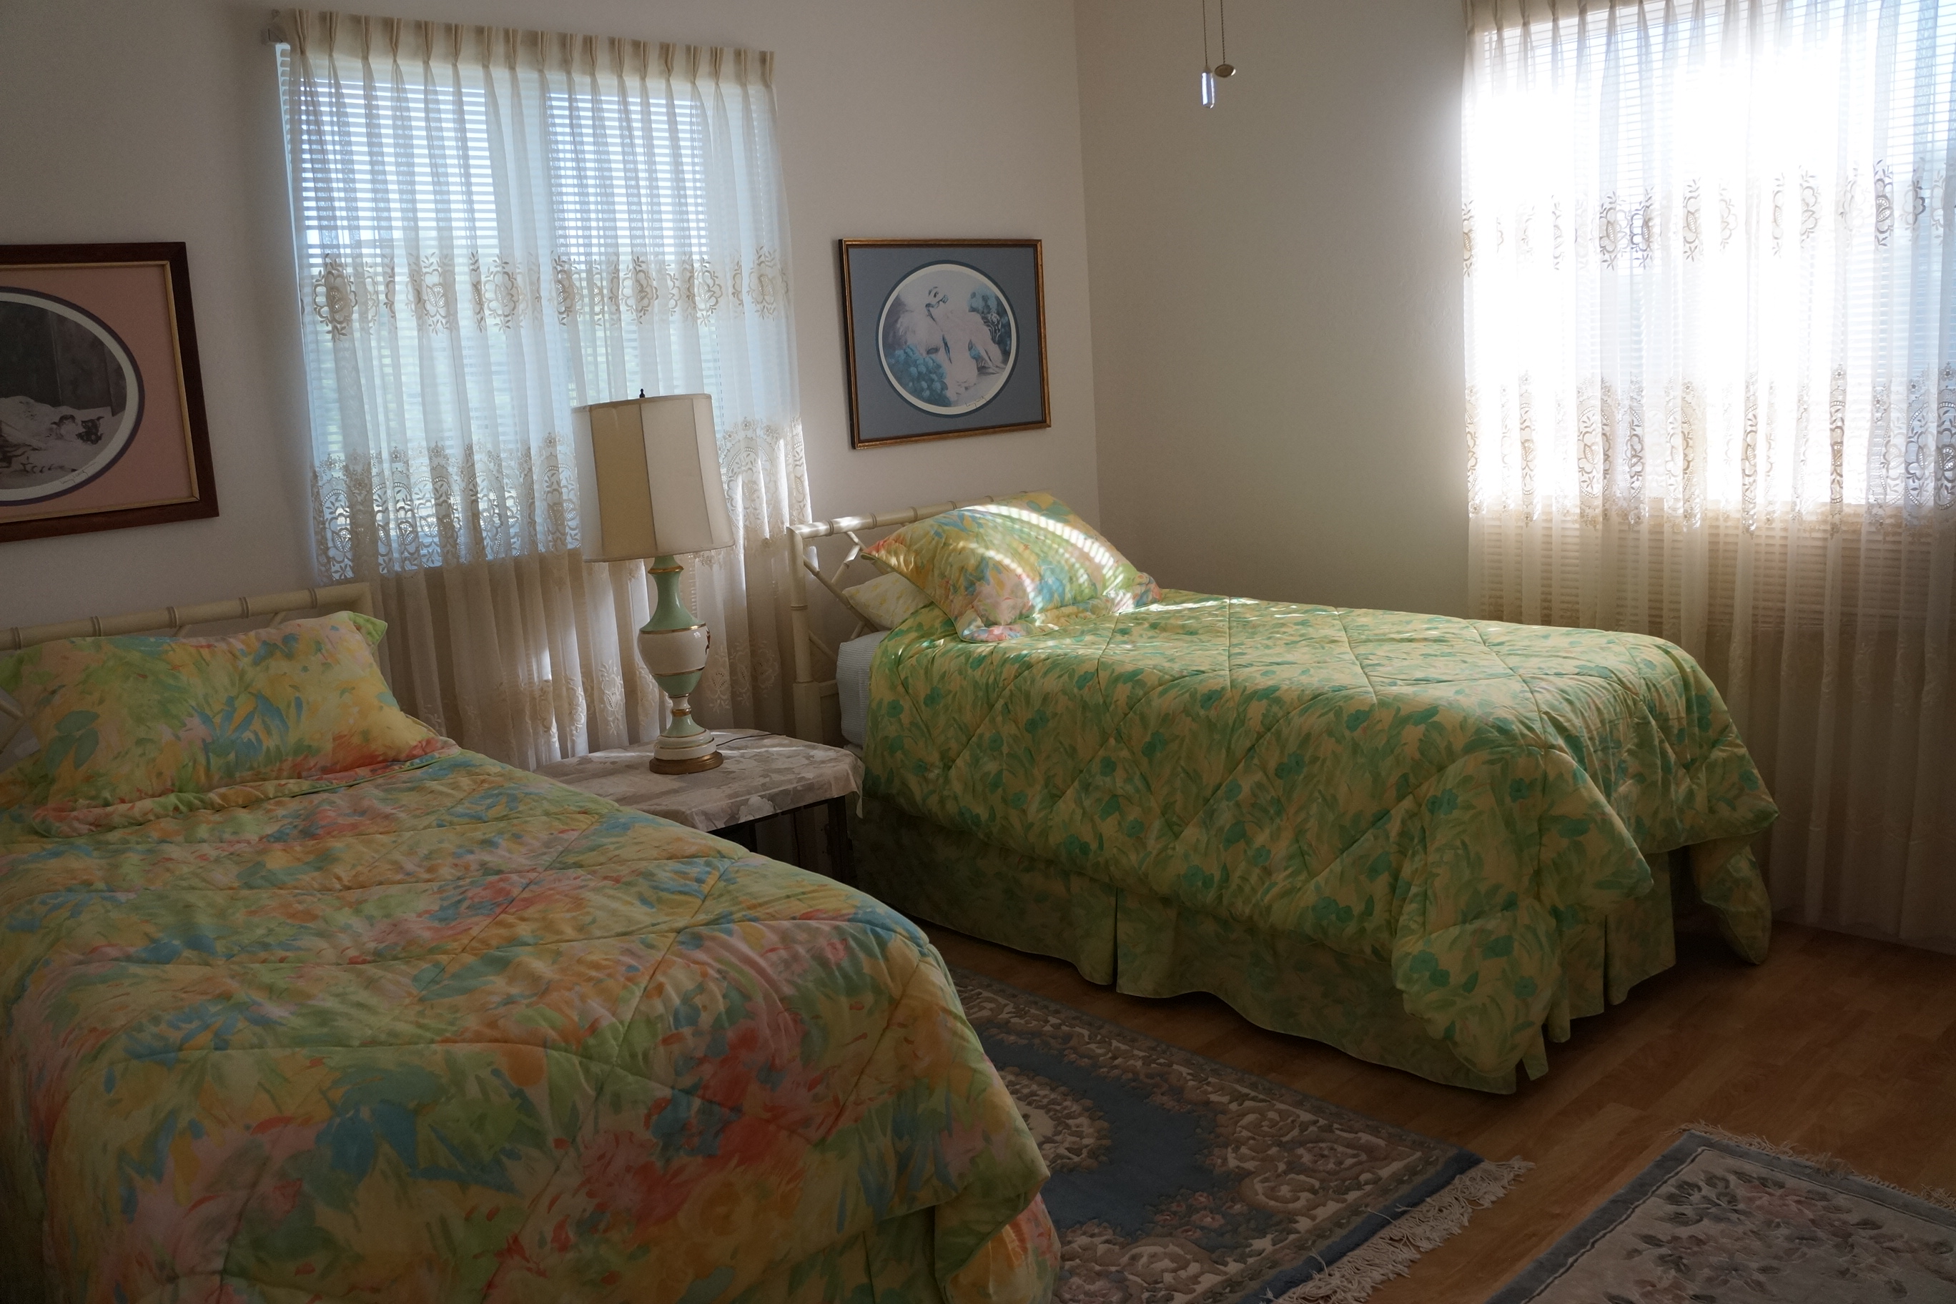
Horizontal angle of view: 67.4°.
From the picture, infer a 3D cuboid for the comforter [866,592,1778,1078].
[{"bbox_3d":[0.699,0.271,3.541,1.060,0.630,1.980,-14,15,-41],"label":"comforter"}]

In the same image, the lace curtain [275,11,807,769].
[{"bbox_3d":[-0.929,-0.374,3.608,1.220,2.140,0.120,-13,14,-38],"label":"lace curtain"}]

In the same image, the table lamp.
[{"bbox_3d":[-0.676,-0.152,3.208,0.340,0.820,0.340,-13,14,-38],"label":"table lamp"}]

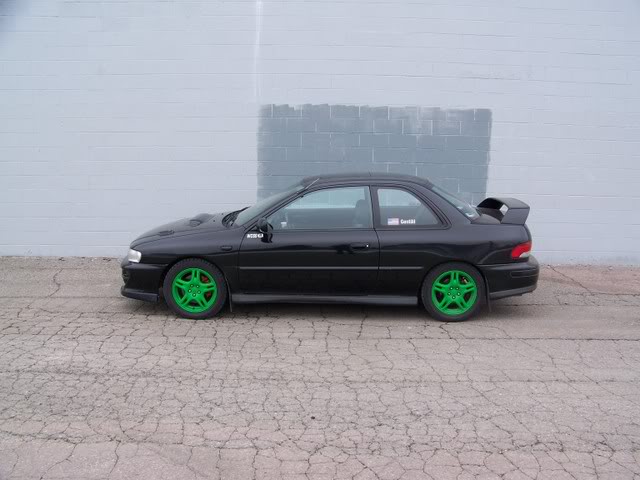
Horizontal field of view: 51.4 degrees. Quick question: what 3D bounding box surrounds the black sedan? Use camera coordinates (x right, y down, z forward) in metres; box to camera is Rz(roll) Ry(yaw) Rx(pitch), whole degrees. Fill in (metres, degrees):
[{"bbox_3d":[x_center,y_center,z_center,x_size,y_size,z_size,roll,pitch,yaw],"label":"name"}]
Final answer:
[{"bbox_3d":[0.110,-0.010,7.170,4.350,1.410,1.720,0,9,-1],"label":"black sedan"}]

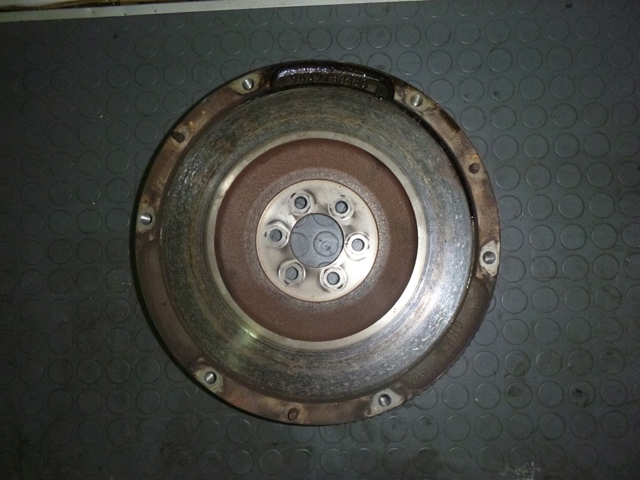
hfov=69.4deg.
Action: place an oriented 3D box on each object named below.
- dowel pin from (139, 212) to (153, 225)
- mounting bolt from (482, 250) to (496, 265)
[{"bbox_3d":[-0.127,-0.015,0.341,0.009,0.010,0.009,0,86,2],"label":"dowel pin"},{"bbox_3d":[0.120,0.013,0.330,0.009,0.010,0.009,0,86,2],"label":"mounting bolt"}]

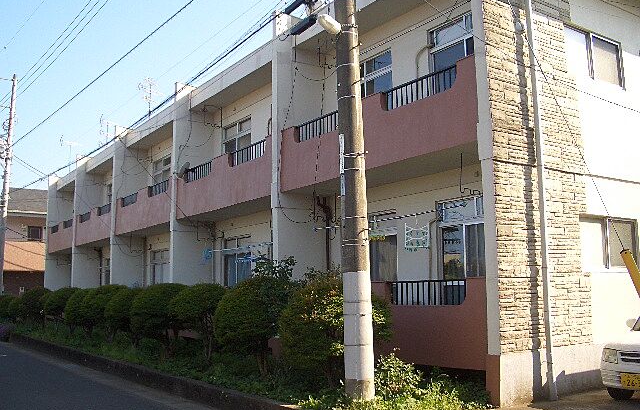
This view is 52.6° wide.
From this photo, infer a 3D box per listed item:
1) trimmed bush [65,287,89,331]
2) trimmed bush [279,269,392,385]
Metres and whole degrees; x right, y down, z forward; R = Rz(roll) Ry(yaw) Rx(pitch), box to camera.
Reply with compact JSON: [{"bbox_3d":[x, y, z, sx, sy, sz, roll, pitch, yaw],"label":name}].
[{"bbox_3d":[-6.431,2.964,17.909,1.280,1.350,1.280,5,-9,-34],"label":"trimmed bush"},{"bbox_3d":[0.199,1.613,8.184,1.400,1.560,1.400,0,-8,0],"label":"trimmed bush"}]

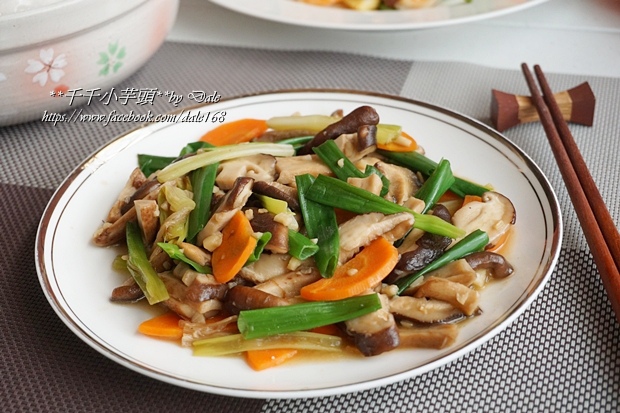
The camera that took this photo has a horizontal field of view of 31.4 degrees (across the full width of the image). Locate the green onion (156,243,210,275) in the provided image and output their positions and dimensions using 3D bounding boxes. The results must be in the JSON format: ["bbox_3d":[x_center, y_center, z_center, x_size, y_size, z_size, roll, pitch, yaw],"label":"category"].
[{"bbox_3d":[-0.056,0.022,0.482,0.029,0.006,0.007,25,40,12],"label":"green onion"}]

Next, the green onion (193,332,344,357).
[{"bbox_3d":[-0.018,0.059,0.468,0.064,0.006,0.009,-3,34,1],"label":"green onion"}]

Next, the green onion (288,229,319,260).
[{"bbox_3d":[-0.005,0.015,0.479,0.016,0.008,0.010,34,40,-1],"label":"green onion"}]

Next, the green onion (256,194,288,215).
[{"bbox_3d":[-0.018,-0.001,0.528,0.017,0.006,0.008,23,41,18],"label":"green onion"}]

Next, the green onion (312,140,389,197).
[{"bbox_3d":[0.020,-0.020,0.542,0.043,0.009,0.013,30,46,28],"label":"green onion"}]

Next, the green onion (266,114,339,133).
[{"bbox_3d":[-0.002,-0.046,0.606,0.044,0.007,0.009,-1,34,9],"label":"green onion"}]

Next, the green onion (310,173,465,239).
[{"bbox_3d":[0.034,0.001,0.508,0.075,0.008,0.013,15,38,14],"label":"green onion"}]

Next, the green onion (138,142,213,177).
[{"bbox_3d":[-0.068,-0.024,0.560,0.037,0.010,0.015,-8,34,4],"label":"green onion"}]

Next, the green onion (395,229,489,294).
[{"bbox_3d":[0.058,0.024,0.487,0.045,0.008,0.009,-30,41,-14],"label":"green onion"}]

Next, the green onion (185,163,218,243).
[{"bbox_3d":[-0.049,-0.004,0.519,0.011,0.006,0.049,3,54,10],"label":"green onion"}]

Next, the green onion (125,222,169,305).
[{"bbox_3d":[-0.075,0.026,0.507,0.010,0.007,0.046,-15,54,-16],"label":"green onion"}]

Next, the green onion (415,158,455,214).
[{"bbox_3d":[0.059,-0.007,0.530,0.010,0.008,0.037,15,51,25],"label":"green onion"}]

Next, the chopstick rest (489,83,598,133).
[{"bbox_3d":[0.130,-0.055,0.613,0.053,0.017,0.019,-4,34,-1],"label":"chopstick rest"}]

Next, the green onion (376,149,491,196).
[{"bbox_3d":[0.061,-0.017,0.543,0.058,0.007,0.009,19,38,13],"label":"green onion"}]

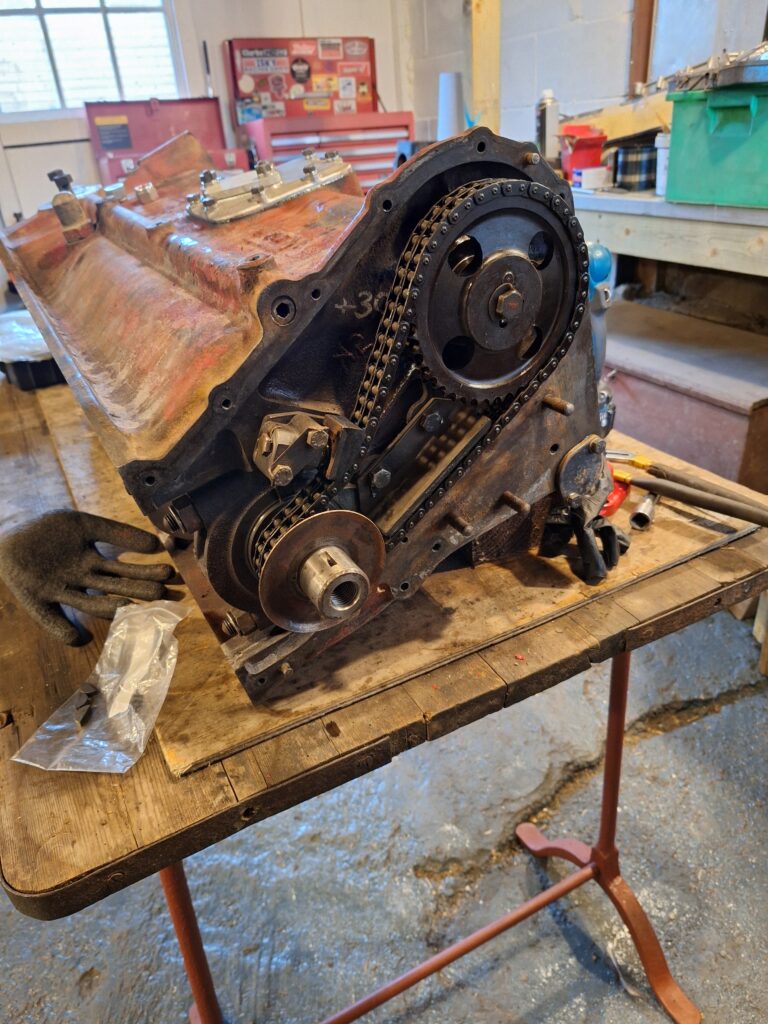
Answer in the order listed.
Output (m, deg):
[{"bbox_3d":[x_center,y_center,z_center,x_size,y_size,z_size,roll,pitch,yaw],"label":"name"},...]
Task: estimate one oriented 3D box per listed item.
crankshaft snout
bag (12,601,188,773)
[{"bbox_3d":[-0.031,0.043,0.420,0.032,0.032,0.034,-16,33,-24],"label":"crankshaft snout"},{"bbox_3d":[-0.207,0.122,0.539,0.095,0.025,0.200,-4,24,2],"label":"bag"}]

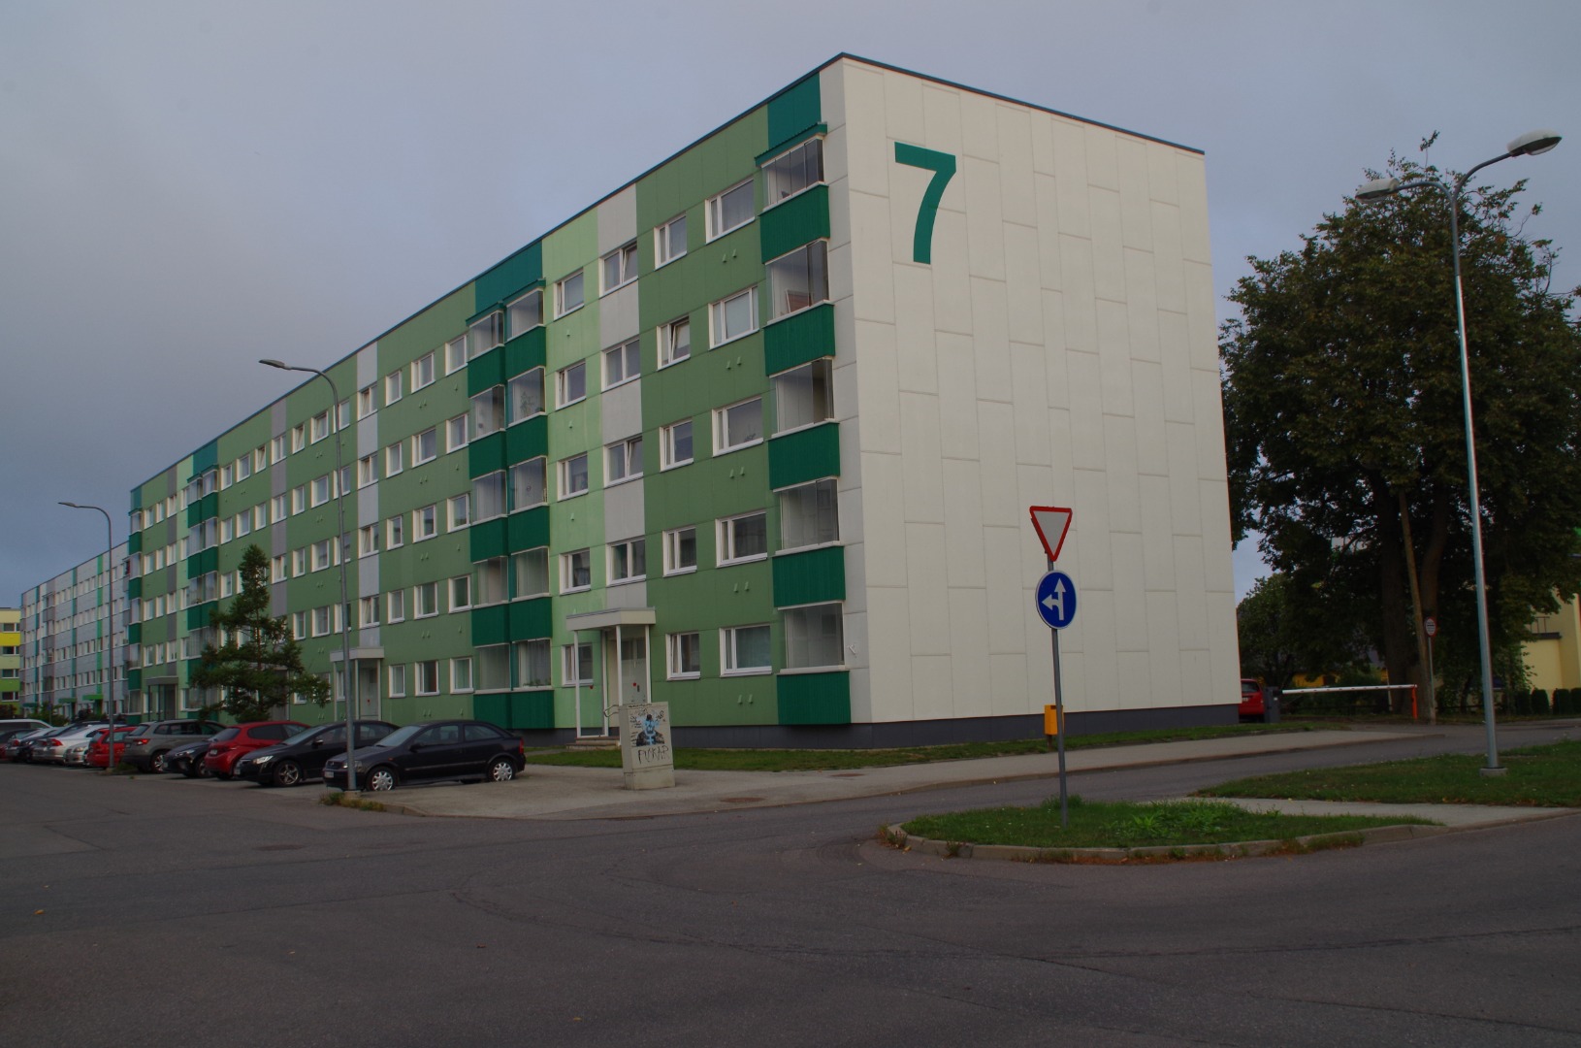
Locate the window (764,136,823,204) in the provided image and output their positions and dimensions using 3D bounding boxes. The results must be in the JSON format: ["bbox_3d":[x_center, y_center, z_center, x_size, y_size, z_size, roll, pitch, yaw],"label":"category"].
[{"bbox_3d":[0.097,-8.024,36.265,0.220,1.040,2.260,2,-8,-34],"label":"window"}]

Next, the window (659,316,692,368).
[{"bbox_3d":[-3.048,-4.810,41.649,0.150,1.130,1.600,2,-8,-34],"label":"window"}]

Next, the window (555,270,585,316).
[{"bbox_3d":[-6.557,-6.872,46.929,0.150,1.130,1.840,2,-8,-34],"label":"window"}]

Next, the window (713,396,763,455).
[{"bbox_3d":[-1.279,-2.437,38.897,0.150,1.130,2.200,2,-8,-34],"label":"window"}]

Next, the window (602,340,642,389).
[{"bbox_3d":[-4.707,-4.468,44.059,0.150,1.130,2.120,2,-8,-34],"label":"window"}]

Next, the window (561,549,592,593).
[{"bbox_3d":[-6.301,1.418,46.709,0.170,1.232,1.999,2,-8,-34],"label":"window"}]

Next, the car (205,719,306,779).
[{"bbox_3d":[-13.630,6.040,42.300,3.970,1.460,1.740,3,-8,-37],"label":"car"}]

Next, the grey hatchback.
[{"bbox_3d":[-18.850,7.050,50.100,4.380,1.600,1.840,3,-8,-37],"label":"grey hatchback"}]

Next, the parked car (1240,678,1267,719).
[{"bbox_3d":[13.703,5.830,52.020,1.730,1.460,4.060,0,-7,-16],"label":"parked car"}]

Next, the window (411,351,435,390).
[{"bbox_3d":[-13.173,-5.493,56.571,0.150,1.130,2.120,2,-8,-34],"label":"window"}]

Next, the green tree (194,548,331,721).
[{"bbox_3d":[-20.185,4.763,59.975,5.200,7.933,5.200,2,-8,-34],"label":"green tree"}]

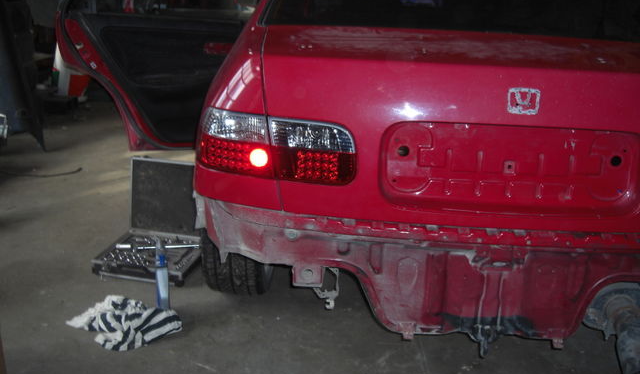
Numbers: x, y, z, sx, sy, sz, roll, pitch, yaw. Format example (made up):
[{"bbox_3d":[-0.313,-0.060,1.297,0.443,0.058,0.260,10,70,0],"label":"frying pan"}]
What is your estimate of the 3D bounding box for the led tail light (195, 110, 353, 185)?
[{"bbox_3d":[-0.112,-0.111,1.803,0.430,0.165,0.150,5,18,9],"label":"led tail light"}]

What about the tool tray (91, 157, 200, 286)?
[{"bbox_3d":[-0.667,0.128,2.848,0.375,0.375,0.360,6,18,11],"label":"tool tray"}]

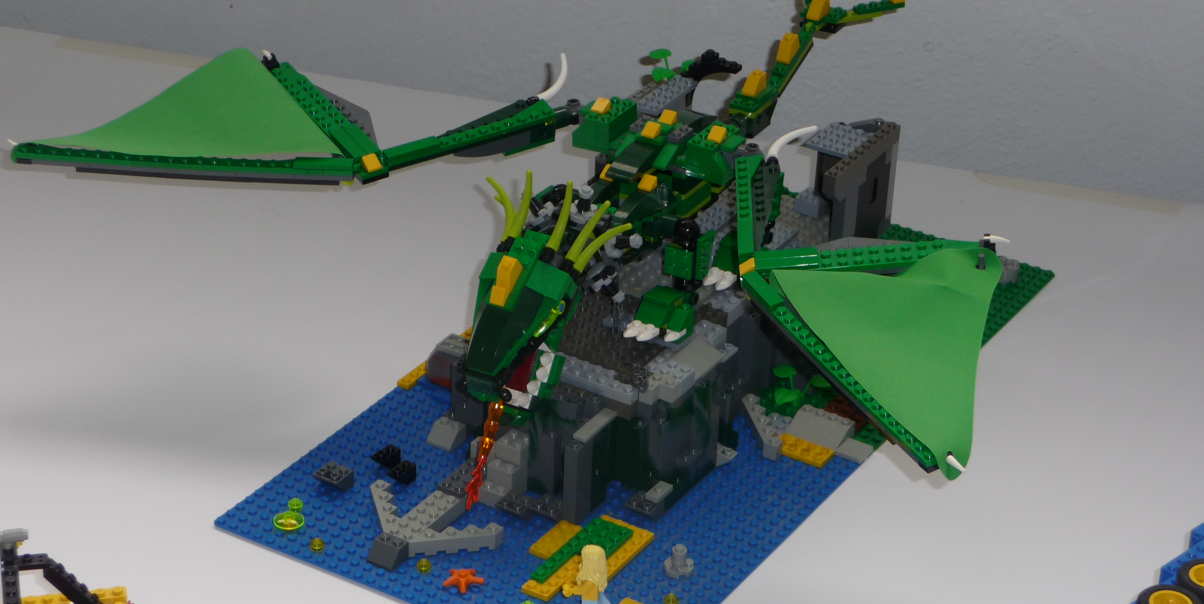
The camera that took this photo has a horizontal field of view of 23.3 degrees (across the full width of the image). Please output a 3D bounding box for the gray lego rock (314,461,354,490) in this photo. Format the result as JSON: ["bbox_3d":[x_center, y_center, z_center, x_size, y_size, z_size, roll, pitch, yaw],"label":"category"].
[{"bbox_3d":[-0.144,0.095,1.572,0.016,0.011,0.016,19,33,26],"label":"gray lego rock"}]

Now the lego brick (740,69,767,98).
[{"bbox_3d":[0.089,-0.128,1.704,0.008,0.011,0.016,14,29,24],"label":"lego brick"}]

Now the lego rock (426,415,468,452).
[{"bbox_3d":[-0.086,0.073,1.612,0.016,0.011,0.016,19,33,26],"label":"lego rock"}]

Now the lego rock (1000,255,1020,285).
[{"bbox_3d":[0.249,-0.019,1.797,0.016,0.011,0.016,19,33,26],"label":"lego rock"}]

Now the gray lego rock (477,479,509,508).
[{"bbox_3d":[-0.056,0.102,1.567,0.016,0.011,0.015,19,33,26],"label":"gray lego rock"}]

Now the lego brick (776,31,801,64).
[{"bbox_3d":[0.109,-0.150,1.721,0.008,0.011,0.016,16,52,24],"label":"lego brick"}]

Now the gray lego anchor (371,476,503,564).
[{"bbox_3d":[-0.094,0.117,1.533,0.080,0.011,0.048,19,33,26],"label":"gray lego anchor"}]

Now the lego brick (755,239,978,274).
[{"bbox_3d":[0.132,-0.022,1.462,0.112,0.006,0.016,-5,37,4],"label":"lego brick"}]

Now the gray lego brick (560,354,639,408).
[{"bbox_3d":[-0.005,0.040,1.535,0.056,0.011,0.016,19,33,26],"label":"gray lego brick"}]

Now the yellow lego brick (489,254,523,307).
[{"bbox_3d":[-0.051,-0.011,1.517,0.008,0.011,0.024,17,70,26],"label":"yellow lego brick"}]

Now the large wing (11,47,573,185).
[{"bbox_3d":[-0.171,-0.121,1.665,0.308,0.048,0.148,2,30,-1],"label":"large wing"}]

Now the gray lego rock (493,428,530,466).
[{"bbox_3d":[-0.047,0.077,1.564,0.016,0.011,0.016,19,33,26],"label":"gray lego rock"}]

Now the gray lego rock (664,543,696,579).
[{"bbox_3d":[0.040,0.133,1.517,0.016,0.015,0.016,2,30,-1],"label":"gray lego rock"}]

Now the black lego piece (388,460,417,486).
[{"bbox_3d":[-0.108,0.093,1.573,0.008,0.011,0.016,19,33,26],"label":"black lego piece"}]

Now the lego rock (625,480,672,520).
[{"bbox_3d":[0.025,0.107,1.557,0.016,0.015,0.024,19,33,26],"label":"lego rock"}]

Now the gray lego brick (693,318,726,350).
[{"bbox_3d":[0.058,0.019,1.598,0.016,0.011,0.016,19,33,26],"label":"gray lego brick"}]

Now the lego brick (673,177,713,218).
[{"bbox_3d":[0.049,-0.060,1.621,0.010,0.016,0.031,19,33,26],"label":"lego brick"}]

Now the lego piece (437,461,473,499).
[{"bbox_3d":[-0.073,0.095,1.560,0.016,0.005,0.032,19,33,26],"label":"lego piece"}]

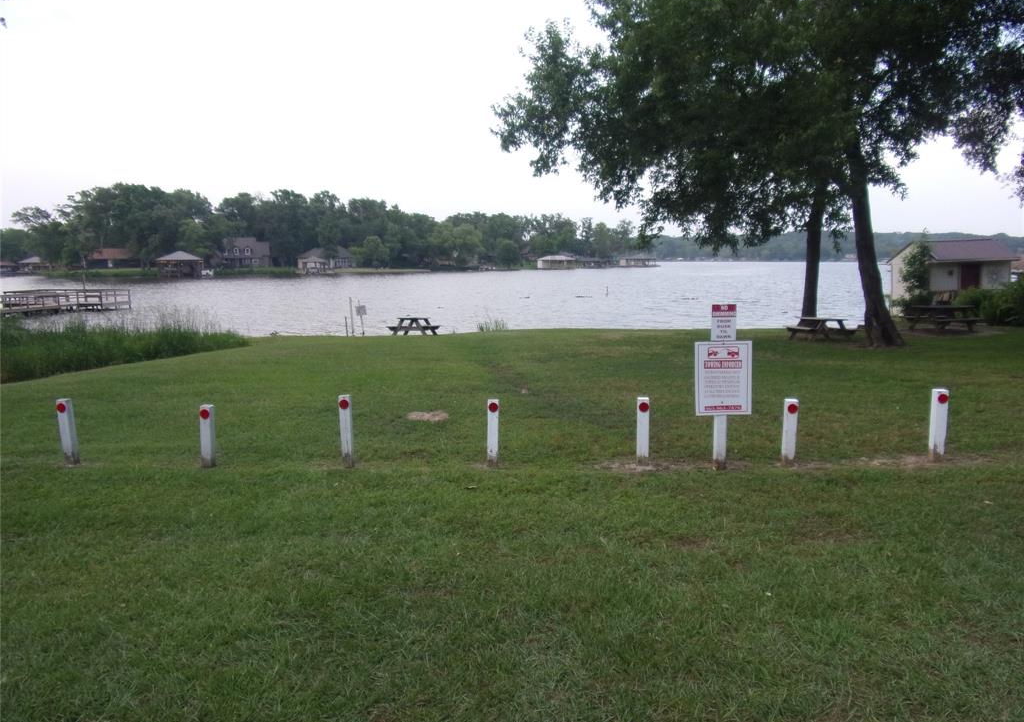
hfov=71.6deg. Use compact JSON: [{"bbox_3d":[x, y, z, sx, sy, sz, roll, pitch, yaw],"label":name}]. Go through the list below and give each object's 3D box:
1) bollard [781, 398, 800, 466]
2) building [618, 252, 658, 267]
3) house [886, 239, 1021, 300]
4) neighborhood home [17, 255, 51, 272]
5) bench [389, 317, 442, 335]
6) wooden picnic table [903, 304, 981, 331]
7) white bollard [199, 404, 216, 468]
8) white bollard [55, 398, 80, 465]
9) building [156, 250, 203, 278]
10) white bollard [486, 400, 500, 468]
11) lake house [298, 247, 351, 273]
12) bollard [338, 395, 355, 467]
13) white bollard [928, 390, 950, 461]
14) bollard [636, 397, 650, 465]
[{"bbox_3d":[2.240,0.572,5.720,0.092,0.529,0.092,1,8,2],"label":"bollard"},{"bbox_3d":[46.379,-36.837,260.000,13.055,4.831,8.486,0,8,0],"label":"building"},{"bbox_3d":[23.010,-4.512,37.199,4.650,3.580,3.700,-1,8,-7],"label":"house"},{"bbox_3d":[-117.530,-23.805,175.000,6.350,3.797,5.715,-5,9,-31],"label":"neighborhood home"},{"bbox_3d":[-4.091,-1.434,29.958,1.600,0.750,1.830,2,9,17],"label":"bench"},{"bbox_3d":[14.600,-1.433,24.061,1.830,0.760,1.500,-2,8,-10],"label":"wooden picnic table"},{"bbox_3d":[-2.494,0.616,5.831,0.092,0.516,0.092,1,8,0],"label":"white bollard"},{"bbox_3d":[-3.716,0.595,5.950,0.092,0.550,0.092,-2,8,2],"label":"white bollard"},{"bbox_3d":[-60.542,-17.742,130.000,7.260,4.635,6.534,-4,9,-22],"label":"building"},{"bbox_3d":[-0.150,0.594,5.820,0.092,0.547,0.092,1,8,2],"label":"white bollard"},{"bbox_3d":[-46.479,-24.913,176.000,12.500,5.900,9.000,-4,9,-23],"label":"lake house"},{"bbox_3d":[-1.348,0.576,5.837,0.092,0.593,0.092,-1,8,0],"label":"bollard"},{"bbox_3d":[3.393,0.513,5.650,0.092,0.581,0.092,0,8,2],"label":"white bollard"},{"bbox_3d":[1.071,0.577,5.835,0.092,0.563,0.092,-1,8,0],"label":"bollard"}]

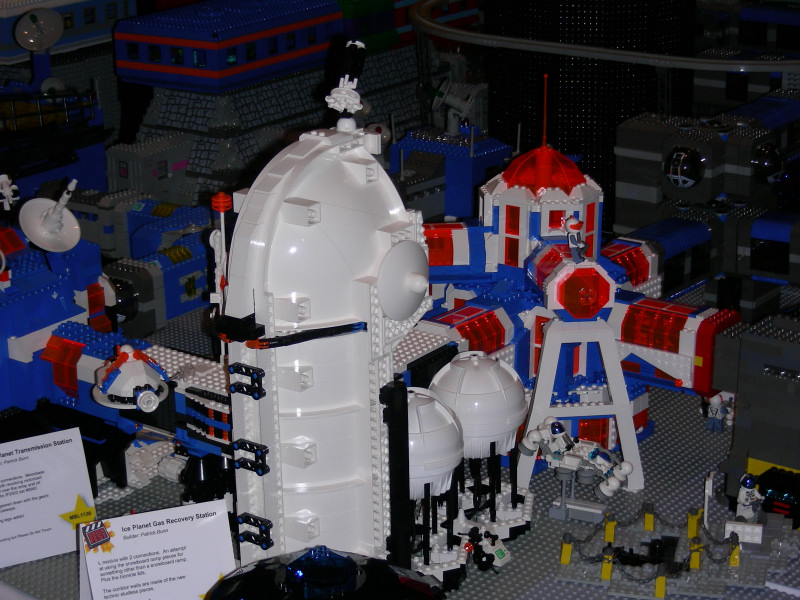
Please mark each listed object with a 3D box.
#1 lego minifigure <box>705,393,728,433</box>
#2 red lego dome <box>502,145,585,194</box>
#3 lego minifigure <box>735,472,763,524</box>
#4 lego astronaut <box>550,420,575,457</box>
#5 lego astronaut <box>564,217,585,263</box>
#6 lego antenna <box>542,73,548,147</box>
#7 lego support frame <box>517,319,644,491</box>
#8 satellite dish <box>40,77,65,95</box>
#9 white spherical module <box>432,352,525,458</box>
[{"bbox_3d":[0.330,0.115,1.901,0.024,0.042,0.018,12,21,34],"label":"lego minifigure"},{"bbox_3d":[0.143,-0.132,1.817,0.083,0.041,0.083,-3,17,-8],"label":"red lego dome"},{"bbox_3d":[0.321,0.180,1.673,0.024,0.043,0.018,-7,18,-21],"label":"lego minifigure"},{"bbox_3d":[0.149,0.129,1.688,0.022,0.034,0.023,-6,10,38],"label":"lego astronaut"},{"bbox_3d":[0.160,-0.055,1.669,0.019,0.043,0.024,3,17,10],"label":"lego astronaut"},{"bbox_3d":[0.143,-0.187,1.801,0.005,0.074,0.005,-3,17,-8],"label":"lego antenna"},{"bbox_3d":[0.169,0.099,1.721,0.129,0.175,0.017,-3,17,-8],"label":"lego support frame"},{"bbox_3d":[-0.447,-0.270,2.350,0.032,0.032,0.011,-4,7,-10],"label":"satellite dish"},{"bbox_3d":[0.070,0.091,1.648,0.089,0.086,0.089,0,17,0],"label":"white spherical module"}]

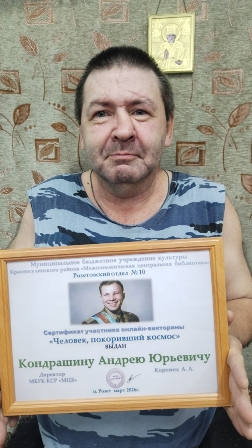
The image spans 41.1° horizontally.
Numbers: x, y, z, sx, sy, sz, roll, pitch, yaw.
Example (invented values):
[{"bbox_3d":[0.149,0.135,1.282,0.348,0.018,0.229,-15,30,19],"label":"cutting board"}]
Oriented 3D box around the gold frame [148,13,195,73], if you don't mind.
[{"bbox_3d":[0.106,-0.419,0.785,0.105,0.130,0.015,2,12,7],"label":"gold frame"}]

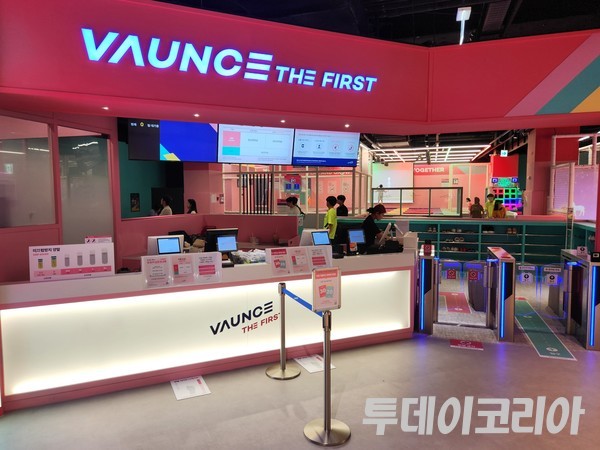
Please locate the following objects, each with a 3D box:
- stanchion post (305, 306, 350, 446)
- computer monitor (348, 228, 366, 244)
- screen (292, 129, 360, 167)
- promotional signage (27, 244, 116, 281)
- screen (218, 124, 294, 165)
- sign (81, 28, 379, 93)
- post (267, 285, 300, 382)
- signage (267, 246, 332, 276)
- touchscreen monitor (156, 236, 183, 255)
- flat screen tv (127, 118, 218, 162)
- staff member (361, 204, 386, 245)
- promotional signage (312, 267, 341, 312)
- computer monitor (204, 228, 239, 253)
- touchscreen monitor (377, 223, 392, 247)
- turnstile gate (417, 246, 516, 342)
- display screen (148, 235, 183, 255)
[{"bbox_3d":[0.212,1.131,3.045,0.357,0.955,0.357,0,4,0],"label":"stanchion post"},{"bbox_3d":[0.721,0.148,5.000,0.230,0.180,0.040,-1,-16,-16],"label":"computer monitor"},{"bbox_3d":[0.444,-1.317,6.655,1.216,0.690,0.070,-2,10,-24],"label":"screen"},{"bbox_3d":[-2.095,0.344,3.660,0.670,0.315,0.030,-2,2,-20],"label":"promotional signage"},{"bbox_3d":[-0.670,-1.280,6.167,1.216,0.690,0.070,-2,10,-24],"label":"screen"},{"bbox_3d":[-0.532,-1.804,4.497,3.400,0.320,0.080,-2,4,-24],"label":"sign"},{"bbox_3d":[-0.172,1.042,4.028,0.355,0.910,0.355,0,3,0],"label":"post"},{"bbox_3d":[0.000,0.399,4.378,0.740,0.300,0.060,-2,-14,-23],"label":"signage"},{"bbox_3d":[-1.375,0.224,4.200,0.240,0.185,0.040,-2,-18,-27],"label":"touchscreen monitor"},{"bbox_3d":[-1.783,-1.242,5.679,1.216,0.690,0.070,-2,10,-24],"label":"flat screen tv"},{"bbox_3d":[1.018,0.578,5.550,0.450,1.680,0.460,0,4,8],"label":"staff member"},{"bbox_3d":[0.203,0.482,2.931,0.228,0.315,0.025,-2,4,-24],"label":"promotional signage"},{"bbox_3d":[-0.900,0.196,4.600,0.370,0.310,0.160,-2,-6,-17],"label":"computer monitor"},{"bbox_3d":[1.111,0.130,5.200,0.050,0.310,0.350,25,11,14],"label":"touchscreen monitor"},{"bbox_3d":[2.315,0.904,5.652,1.120,1.020,1.200,1,4,19],"label":"turnstile gate"},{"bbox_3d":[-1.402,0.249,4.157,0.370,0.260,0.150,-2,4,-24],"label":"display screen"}]

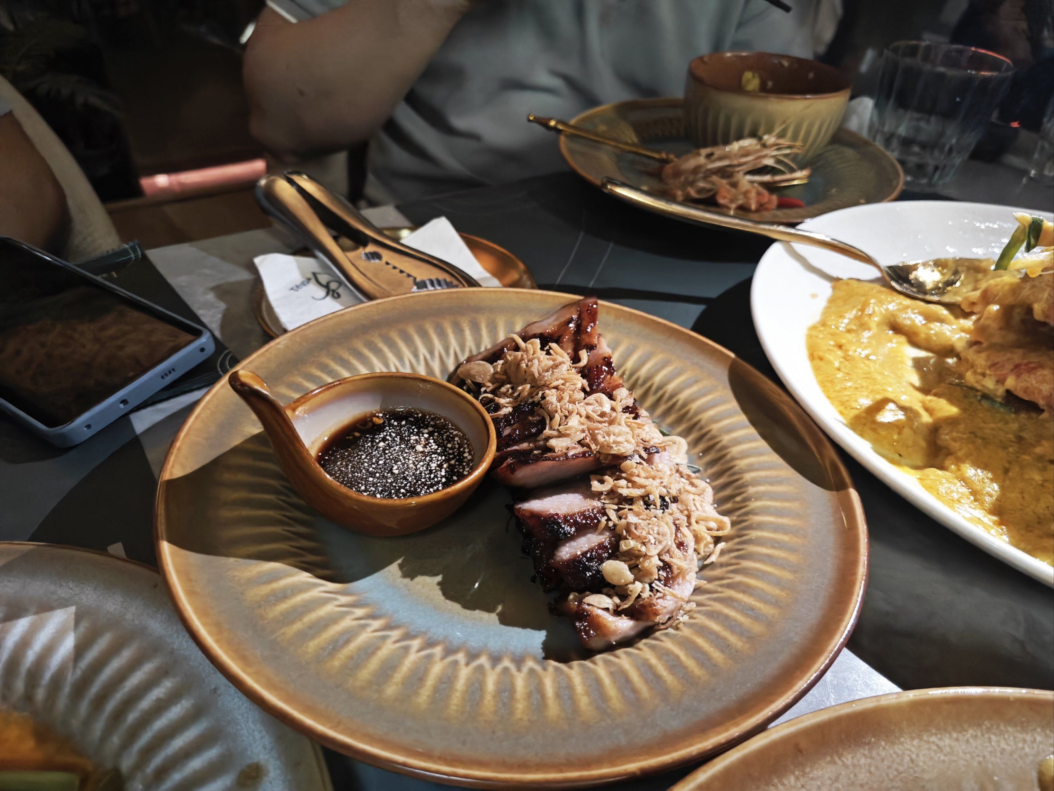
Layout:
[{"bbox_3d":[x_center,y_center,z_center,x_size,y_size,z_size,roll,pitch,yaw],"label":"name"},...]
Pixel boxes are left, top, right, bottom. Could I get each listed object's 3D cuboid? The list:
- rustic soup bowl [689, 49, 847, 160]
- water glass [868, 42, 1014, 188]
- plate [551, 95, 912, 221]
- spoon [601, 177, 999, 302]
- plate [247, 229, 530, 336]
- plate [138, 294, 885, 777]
[{"bbox_3d":[0.183,-0.222,0.551,0.118,0.058,0.118,2,40,0],"label":"rustic soup bowl"},{"bbox_3d":[0.304,-0.211,0.533,0.083,0.087,0.083,2,40,0],"label":"water glass"},{"bbox_3d":[0.148,-0.175,0.531,0.248,0.028,0.248,1,40,-1],"label":"plate"},{"bbox_3d":[0.149,-0.092,0.395,0.219,0.028,0.043,20,43,10],"label":"spoon"},{"bbox_3d":[-0.069,-0.049,0.378,0.144,0.020,0.144,1,40,-1],"label":"plate"},{"bbox_3d":[-0.003,0.028,0.265,0.243,0.028,0.243,5,36,0],"label":"plate"}]

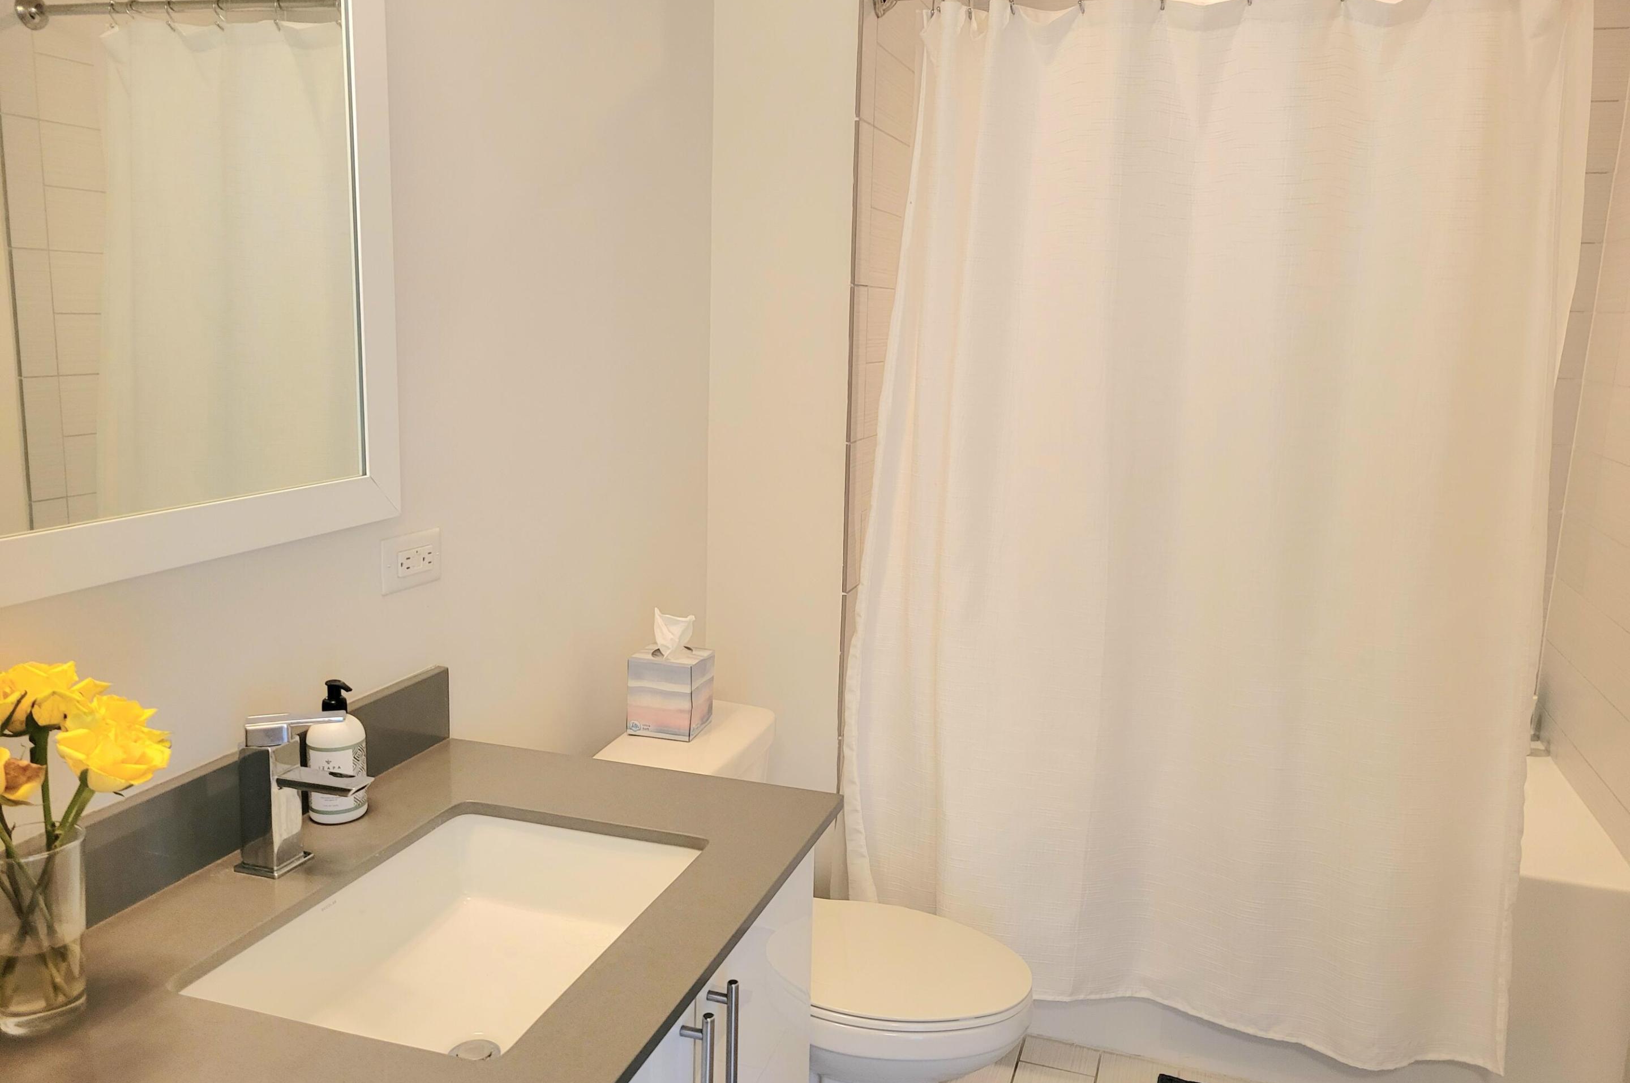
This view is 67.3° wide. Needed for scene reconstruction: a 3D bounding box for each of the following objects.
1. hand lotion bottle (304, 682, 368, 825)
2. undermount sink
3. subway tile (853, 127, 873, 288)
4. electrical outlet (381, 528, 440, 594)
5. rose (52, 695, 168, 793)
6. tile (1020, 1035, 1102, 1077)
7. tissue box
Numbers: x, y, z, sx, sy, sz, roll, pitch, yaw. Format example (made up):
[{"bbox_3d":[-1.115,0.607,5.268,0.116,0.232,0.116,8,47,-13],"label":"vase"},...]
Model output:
[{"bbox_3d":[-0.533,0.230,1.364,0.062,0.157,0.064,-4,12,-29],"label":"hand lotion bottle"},{"bbox_3d":[-0.331,0.445,1.194,0.340,0.158,0.465,5,11,17],"label":"undermount sink"},{"bbox_3d":[0.090,-0.640,2.337,0.010,0.300,0.101,5,11,17],"label":"subway tile"},{"bbox_3d":[-0.511,0.025,1.563,0.008,0.069,0.118,5,11,17],"label":"electrical outlet"},{"bbox_3d":[-0.537,0.156,0.935,0.080,0.060,0.080,8,11,-29],"label":"rose"},{"bbox_3d":[0.503,1.060,2.509,0.150,0.010,0.094,5,11,17],"label":"tile"},{"bbox_3d":[-0.257,0.271,2.205,0.116,0.137,0.118,4,11,15],"label":"tissue box"}]

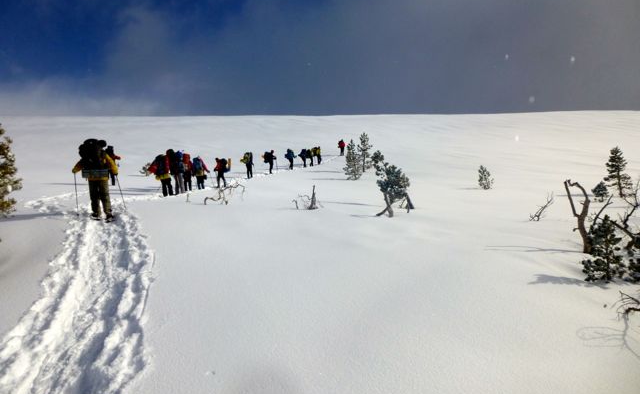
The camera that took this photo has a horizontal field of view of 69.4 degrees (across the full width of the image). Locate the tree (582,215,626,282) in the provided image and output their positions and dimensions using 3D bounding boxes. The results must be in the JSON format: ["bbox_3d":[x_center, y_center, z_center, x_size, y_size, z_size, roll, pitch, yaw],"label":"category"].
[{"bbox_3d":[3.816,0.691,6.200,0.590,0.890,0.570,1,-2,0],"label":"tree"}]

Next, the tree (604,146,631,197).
[{"bbox_3d":[10.868,-0.909,16.800,1.030,1.900,1.000,1,-2,0],"label":"tree"}]

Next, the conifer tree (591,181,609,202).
[{"bbox_3d":[8.950,-0.160,14.800,0.570,0.660,0.550,1,-2,0],"label":"conifer tree"}]

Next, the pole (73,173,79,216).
[{"bbox_3d":[-5.386,-0.057,10.225,0.060,0.973,0.060,0,9,0],"label":"pole"}]

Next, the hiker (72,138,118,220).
[{"bbox_3d":[-4.992,-0.379,10.300,1.000,1.830,0.700,1,-2,0],"label":"hiker"}]

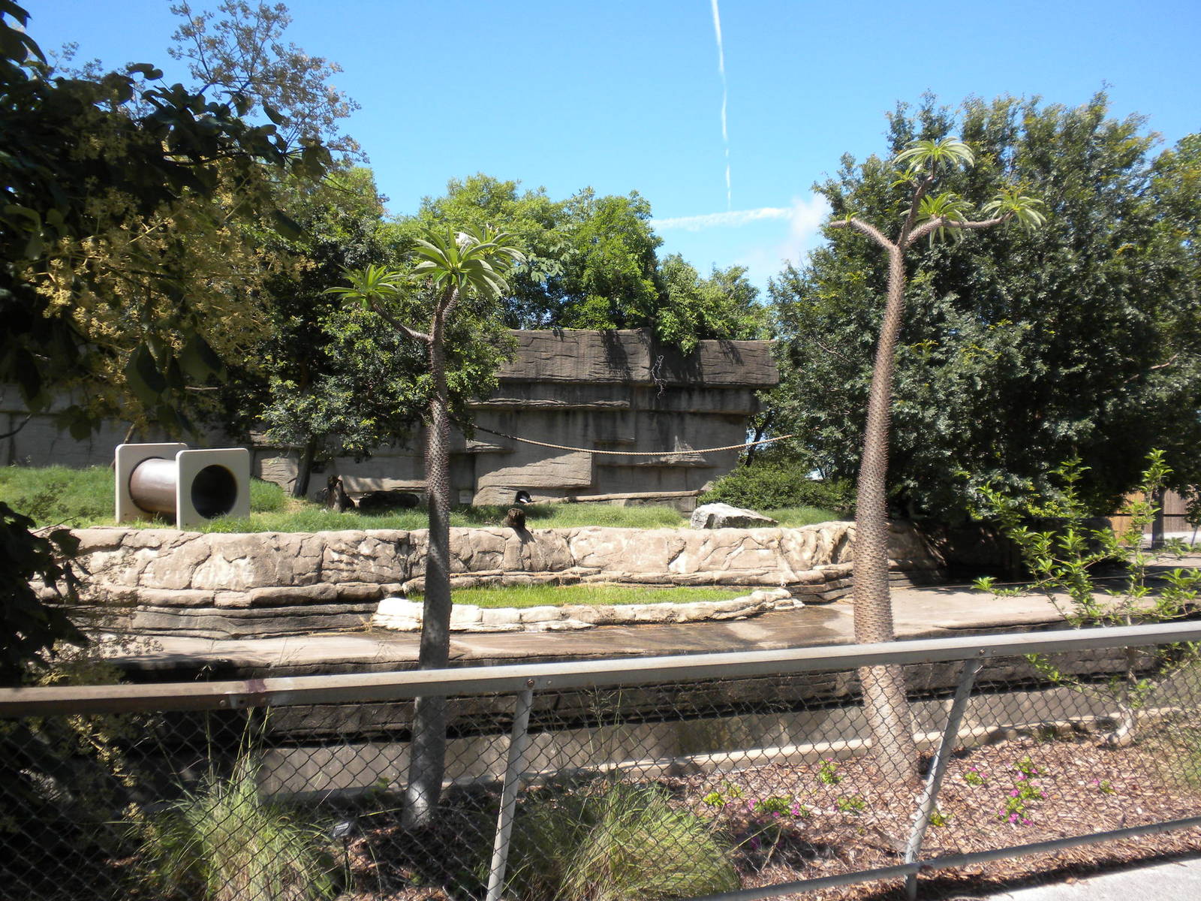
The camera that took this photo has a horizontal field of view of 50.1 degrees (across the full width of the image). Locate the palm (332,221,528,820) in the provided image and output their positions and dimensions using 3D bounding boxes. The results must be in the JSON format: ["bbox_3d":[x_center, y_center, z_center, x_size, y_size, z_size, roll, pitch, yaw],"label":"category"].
[{"bbox_3d":[-0.811,0.350,5.950,0.900,2.770,0.680,0,-1,0],"label":"palm"}]

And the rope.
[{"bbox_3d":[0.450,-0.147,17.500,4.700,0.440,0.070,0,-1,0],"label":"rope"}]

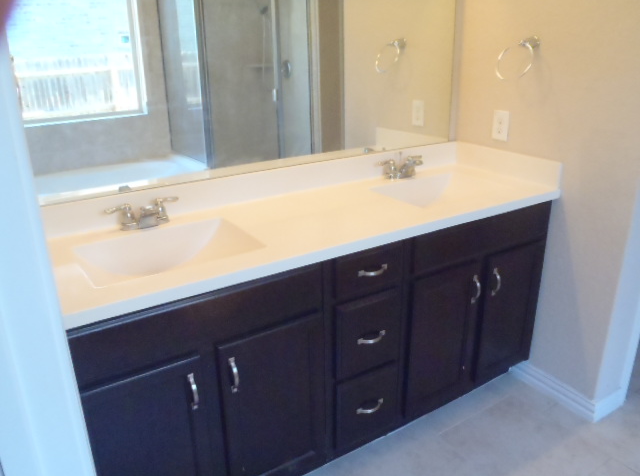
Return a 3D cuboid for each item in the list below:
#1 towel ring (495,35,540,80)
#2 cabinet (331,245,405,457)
[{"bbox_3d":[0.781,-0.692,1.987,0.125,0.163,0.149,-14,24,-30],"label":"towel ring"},{"bbox_3d":[0.026,0.314,1.963,0.332,0.792,0.535,-14,24,-30],"label":"cabinet"}]

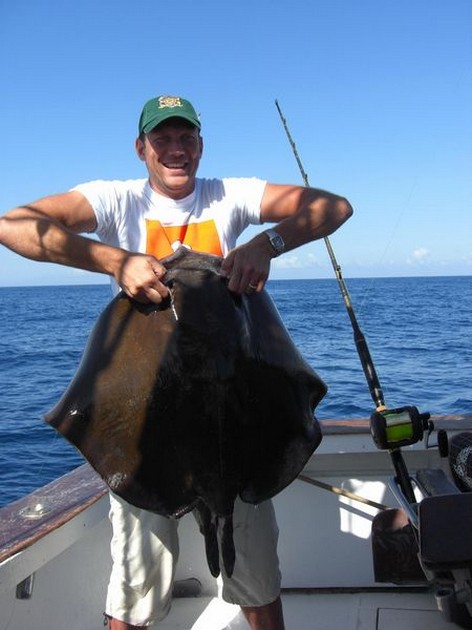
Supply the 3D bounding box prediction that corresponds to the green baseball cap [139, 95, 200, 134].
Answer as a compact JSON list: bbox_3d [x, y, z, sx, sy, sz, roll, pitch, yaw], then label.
[{"bbox_3d":[-0.179,-0.555,1.890,0.175,0.135,0.260,-1,6,-12],"label":"green baseball cap"}]

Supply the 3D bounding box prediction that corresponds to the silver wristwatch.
[{"bbox_3d":[0.095,-0.178,1.690,0.033,0.068,0.058,-31,7,-8],"label":"silver wristwatch"}]

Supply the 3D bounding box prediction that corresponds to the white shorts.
[{"bbox_3d":[-0.122,0.535,1.930,0.460,0.600,0.300,-2,3,-13],"label":"white shorts"}]

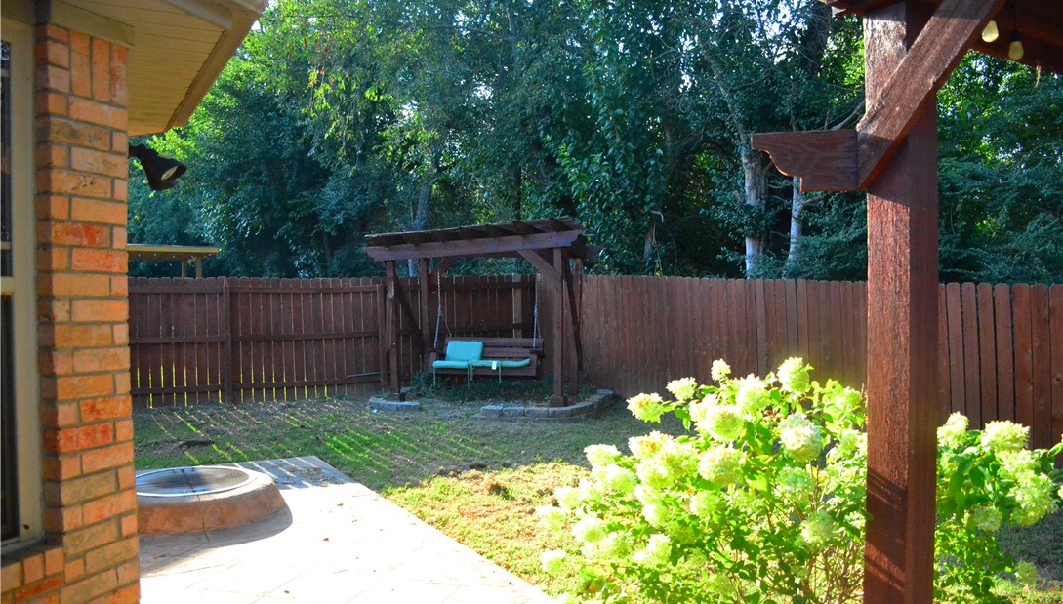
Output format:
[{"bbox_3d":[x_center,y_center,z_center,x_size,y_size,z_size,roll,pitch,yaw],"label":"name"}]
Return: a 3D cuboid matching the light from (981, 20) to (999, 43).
[{"bbox_3d":[1.496,-0.887,2.600,0.050,0.075,0.050,-1,2,-32],"label":"light"}]

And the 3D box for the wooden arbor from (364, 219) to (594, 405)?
[{"bbox_3d":[-0.660,0.134,11.500,3.050,2.420,1.650,0,1,18],"label":"wooden arbor"}]

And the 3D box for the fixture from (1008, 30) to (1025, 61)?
[{"bbox_3d":[1.708,-0.900,2.800,0.052,0.110,0.052,-1,2,-32],"label":"fixture"}]

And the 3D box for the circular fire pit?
[{"bbox_3d":[-2.467,1.428,5.896,1.280,0.210,1.280,-1,1,0],"label":"circular fire pit"}]

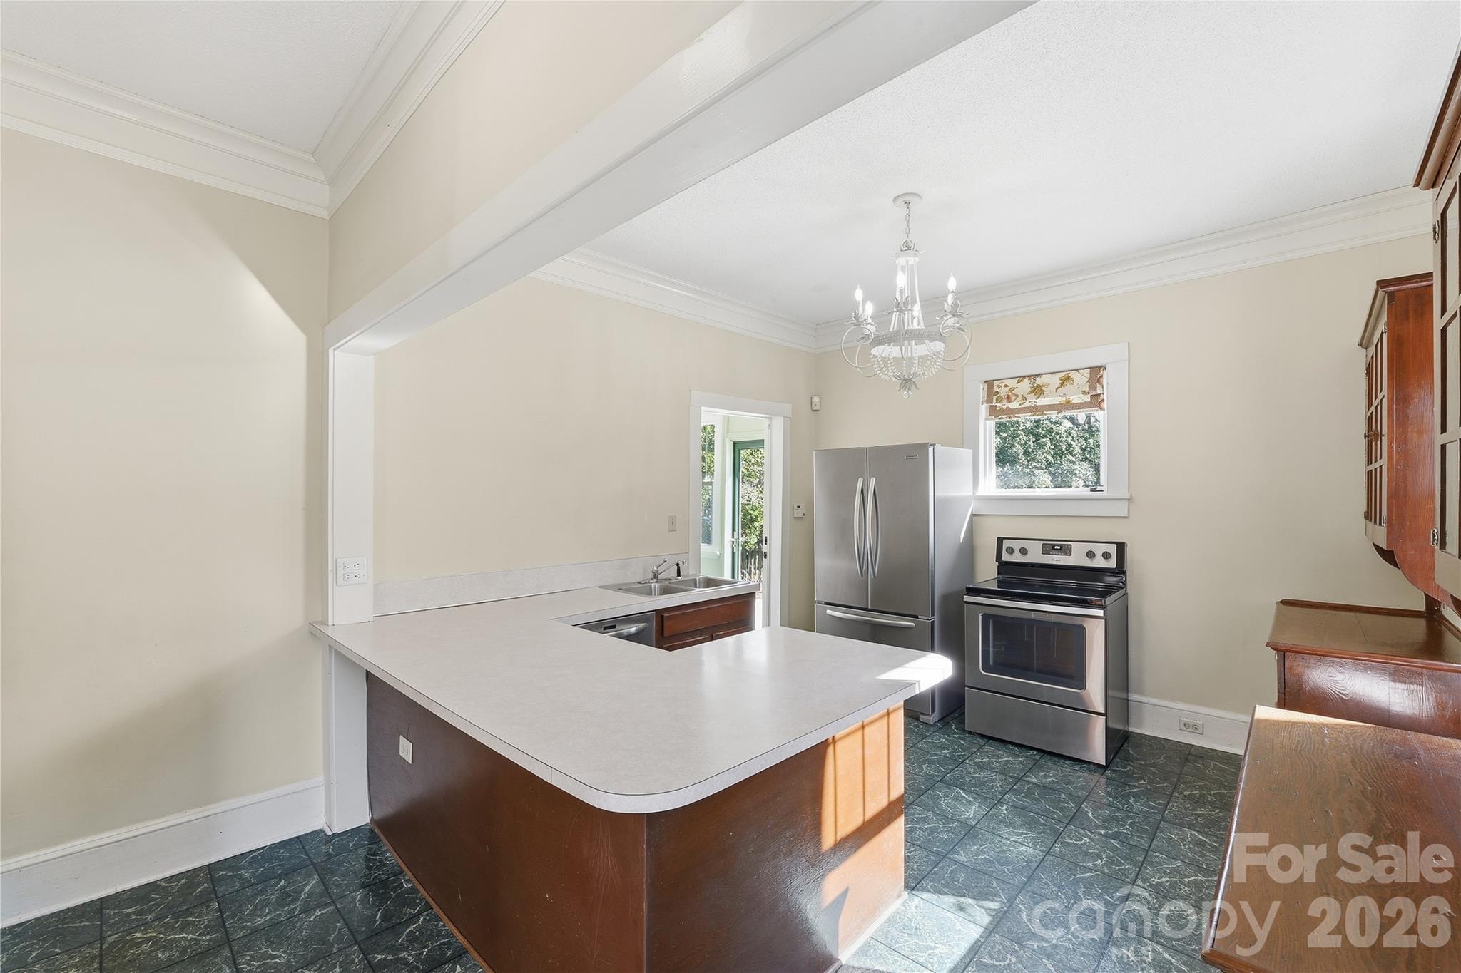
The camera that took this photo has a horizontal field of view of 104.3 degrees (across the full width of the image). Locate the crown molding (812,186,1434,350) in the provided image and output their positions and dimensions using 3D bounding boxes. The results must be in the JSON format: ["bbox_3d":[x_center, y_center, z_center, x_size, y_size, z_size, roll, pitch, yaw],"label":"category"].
[{"bbox_3d":[2.110,-1.349,4.025,3.710,0.205,0.100,0,-1,44],"label":"crown molding"}]

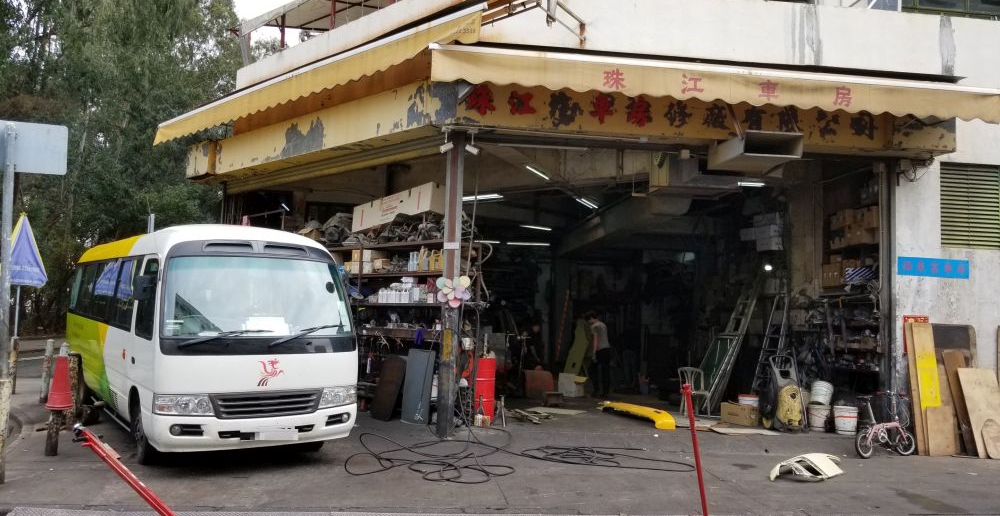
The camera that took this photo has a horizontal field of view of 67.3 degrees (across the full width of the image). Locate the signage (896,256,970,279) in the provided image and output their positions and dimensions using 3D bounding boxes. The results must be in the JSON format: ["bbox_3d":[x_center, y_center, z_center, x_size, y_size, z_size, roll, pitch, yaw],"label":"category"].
[{"bbox_3d":[5.781,0.132,10.009,1.040,0.235,0.020,3,-4,-7],"label":"signage"}]

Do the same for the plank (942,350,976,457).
[{"bbox_3d":[6.009,1.856,9.697,0.307,1.347,0.030,2,-21,-8],"label":"plank"}]

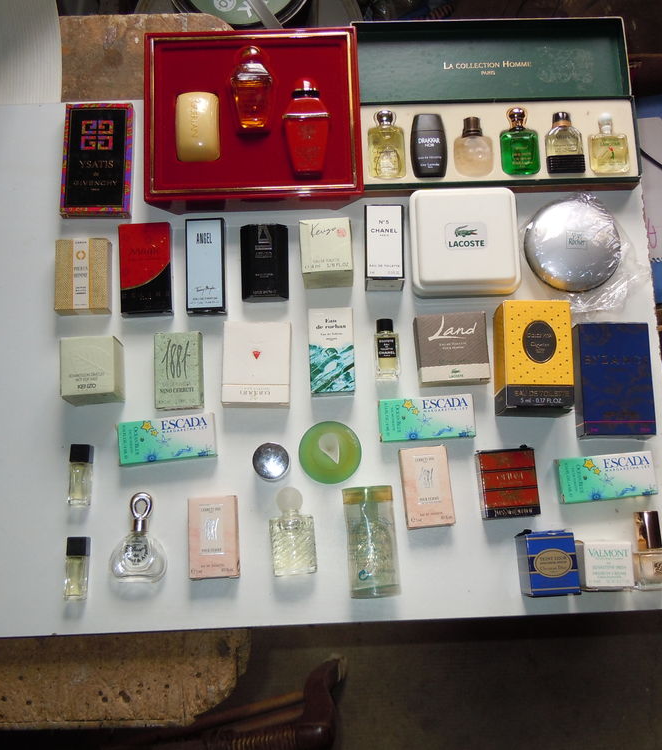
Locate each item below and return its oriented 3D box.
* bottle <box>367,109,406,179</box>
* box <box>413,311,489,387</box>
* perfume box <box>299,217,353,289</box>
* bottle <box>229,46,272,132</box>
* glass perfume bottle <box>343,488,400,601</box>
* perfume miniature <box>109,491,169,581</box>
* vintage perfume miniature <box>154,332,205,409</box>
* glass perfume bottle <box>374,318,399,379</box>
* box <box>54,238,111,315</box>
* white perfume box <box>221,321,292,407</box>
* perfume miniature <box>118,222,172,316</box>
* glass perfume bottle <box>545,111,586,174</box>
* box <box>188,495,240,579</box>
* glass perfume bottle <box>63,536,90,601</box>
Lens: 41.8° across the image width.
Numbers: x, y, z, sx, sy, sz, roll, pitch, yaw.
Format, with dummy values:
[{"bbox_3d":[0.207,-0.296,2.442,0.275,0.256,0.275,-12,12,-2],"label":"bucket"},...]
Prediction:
[{"bbox_3d":[0.043,-0.183,0.686,0.030,0.018,0.058,-2,78,0],"label":"bottle"},{"bbox_3d":[0.092,-0.019,0.660,0.052,0.016,0.051,-3,78,-1],"label":"box"},{"bbox_3d":[-0.004,-0.093,0.666,0.037,0.037,0.042,-3,78,-1],"label":"perfume box"},{"bbox_3d":[-0.061,-0.221,0.661,0.032,0.017,0.065,-1,77,0],"label":"bottle"},{"bbox_3d":[0.028,0.117,0.606,0.034,0.026,0.076,-5,77,-1],"label":"glass perfume bottle"},{"bbox_3d":[-0.135,0.114,0.612,0.040,0.017,0.063,0,77,0],"label":"perfume miniature"},{"bbox_3d":[-0.112,-0.003,0.639,0.033,0.015,0.055,-3,77,-1],"label":"vintage perfume miniature"},{"bbox_3d":[0.041,-0.019,0.643,0.017,0.013,0.044,-2,77,0],"label":"glass perfume bottle"},{"bbox_3d":[-0.192,-0.076,0.675,0.040,0.014,0.057,-3,78,0],"label":"box"},{"bbox_3d":[-0.054,-0.007,0.636,0.048,0.022,0.060,0,77,0],"label":"white perfume box"},{"bbox_3d":[-0.153,-0.087,0.720,0.041,0.014,0.077,-4,78,-1],"label":"perfume miniature"},{"bbox_3d":[0.197,-0.196,0.730,0.031,0.018,0.056,-2,78,0],"label":"glass perfume bottle"},{"bbox_3d":[-0.086,0.119,0.634,0.034,0.014,0.057,-3,78,0],"label":"box"},{"bbox_3d":[-0.195,0.149,0.668,0.015,0.012,0.046,-1,78,0],"label":"glass perfume bottle"}]

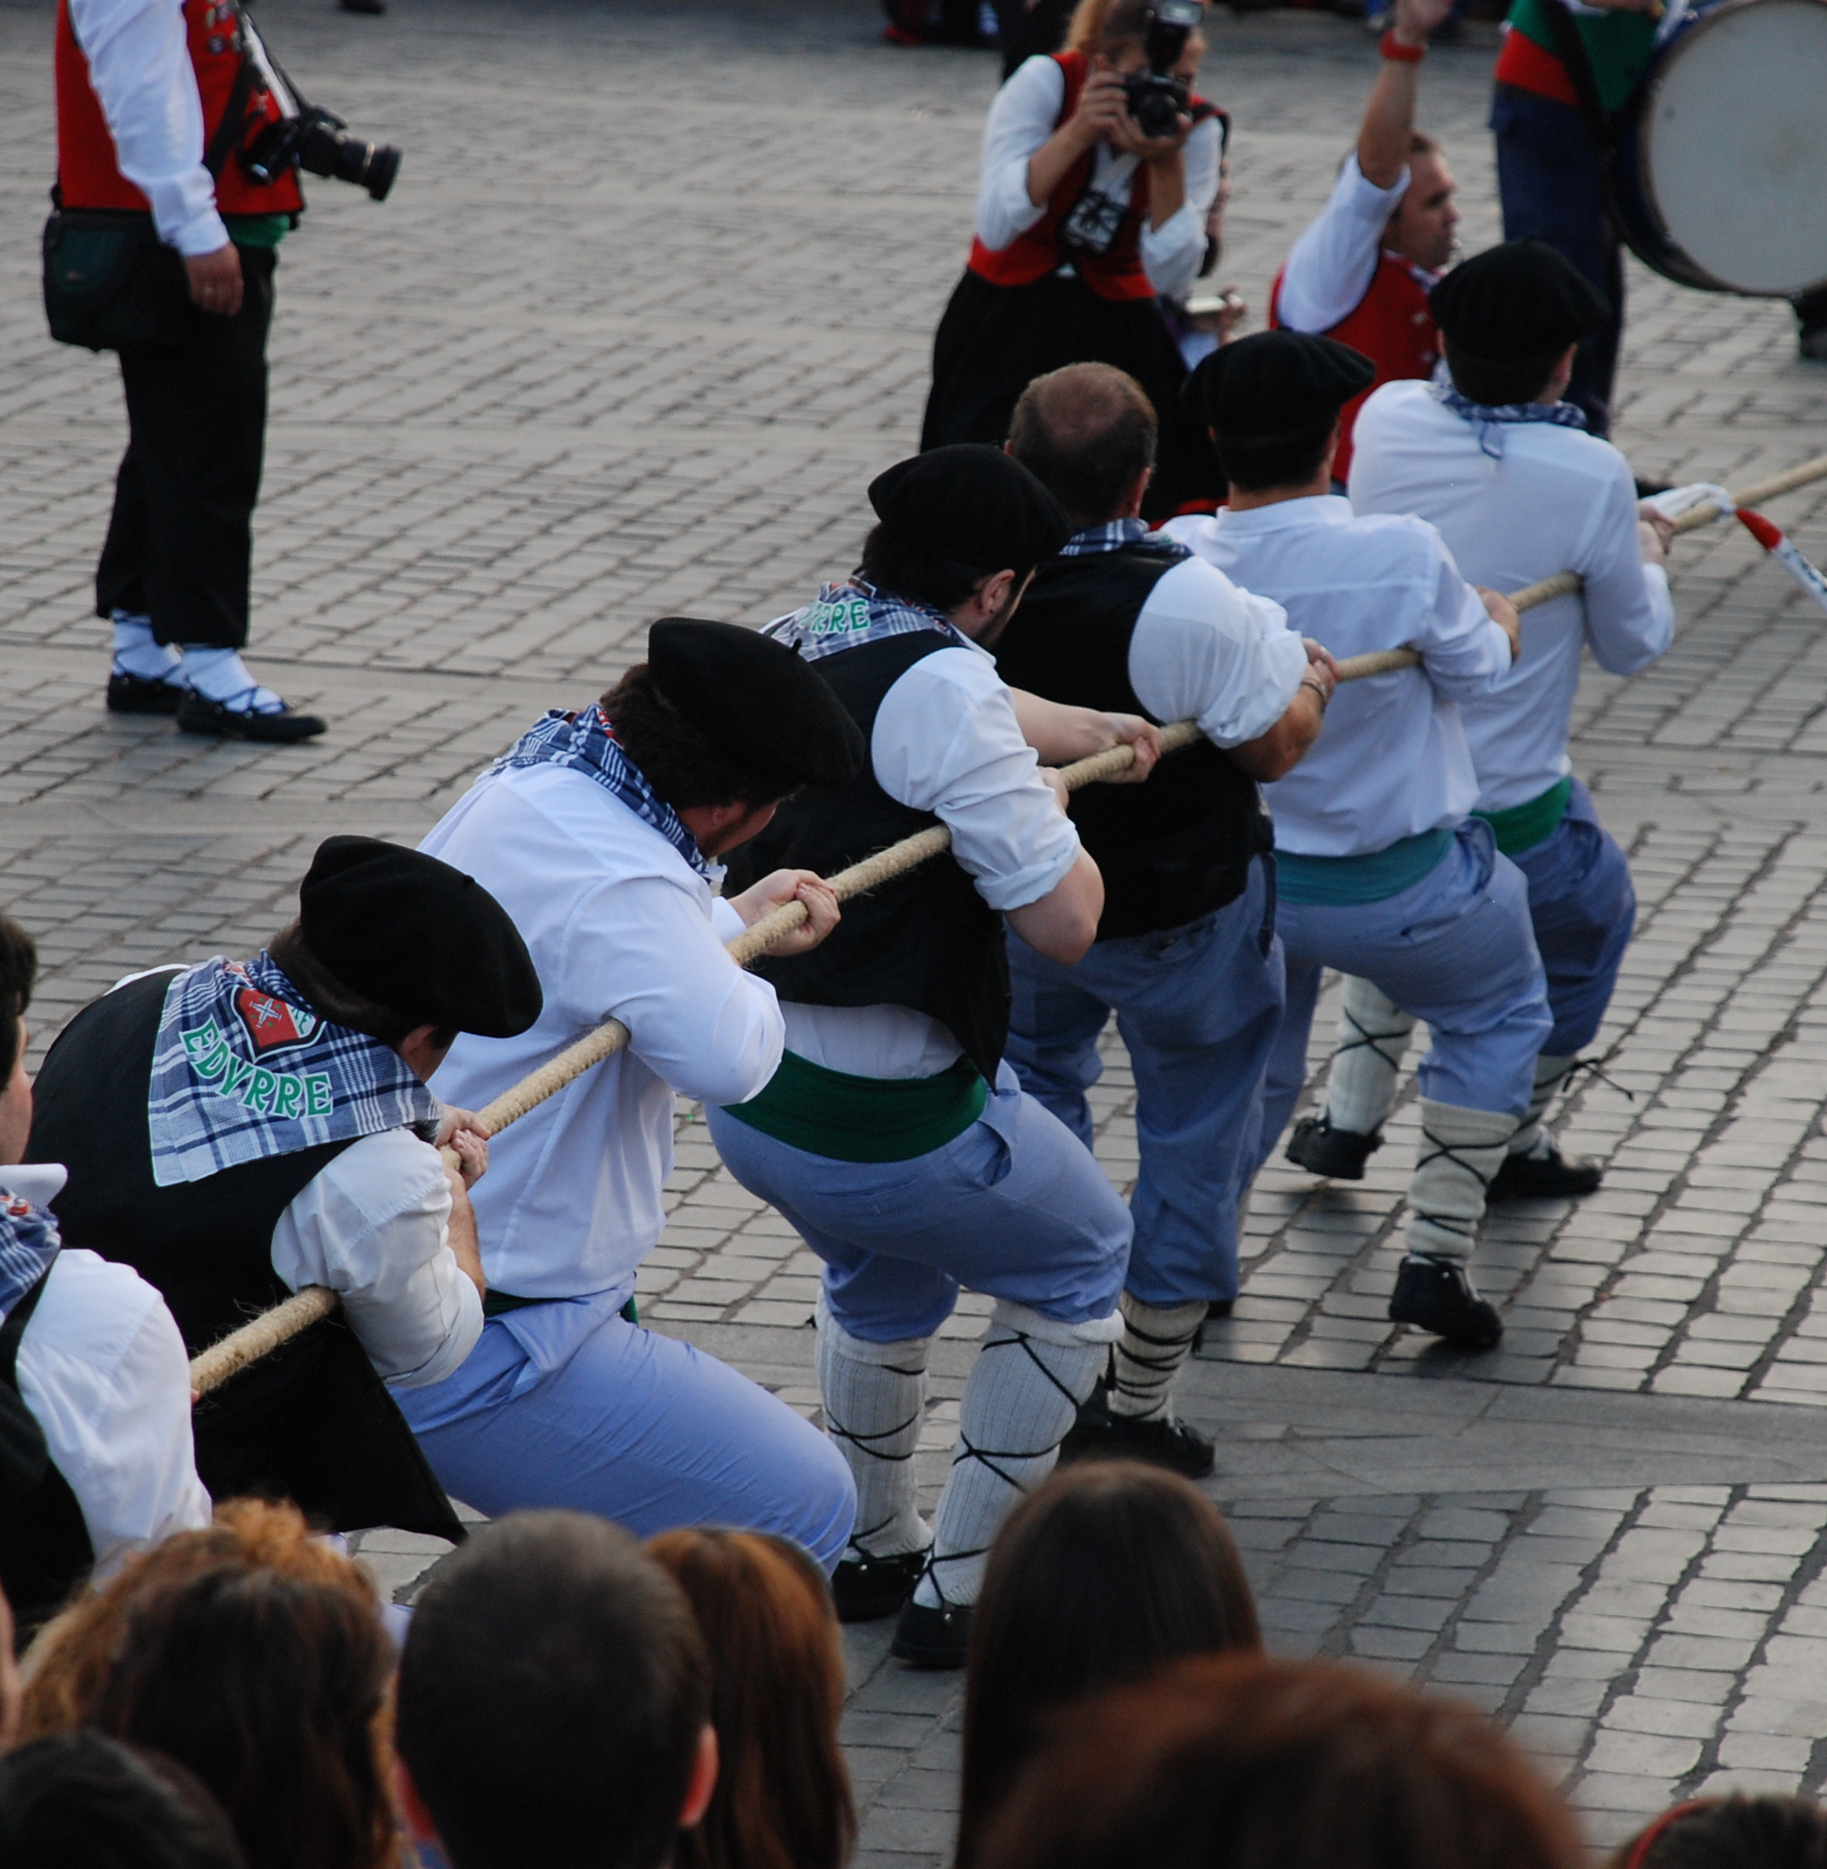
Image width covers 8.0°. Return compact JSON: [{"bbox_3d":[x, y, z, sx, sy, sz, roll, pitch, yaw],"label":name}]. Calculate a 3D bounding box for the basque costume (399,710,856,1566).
[{"bbox_3d":[-0.319,0.353,15.100,0.520,1.390,0.650,6,10,38],"label":"basque costume"}]

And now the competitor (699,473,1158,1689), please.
[{"bbox_3d":[0.021,0.096,16.600,0.520,1.490,0.580,5,9,32],"label":"competitor"}]

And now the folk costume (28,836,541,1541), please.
[{"bbox_3d":[-0.658,0.574,13.600,0.520,1.340,0.680,6,10,38],"label":"folk costume"}]

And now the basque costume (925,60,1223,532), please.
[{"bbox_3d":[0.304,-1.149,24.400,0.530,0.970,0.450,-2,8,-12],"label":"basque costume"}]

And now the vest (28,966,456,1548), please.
[{"bbox_3d":[-0.696,0.336,13.500,0.450,0.560,0.360,6,10,38],"label":"vest"}]

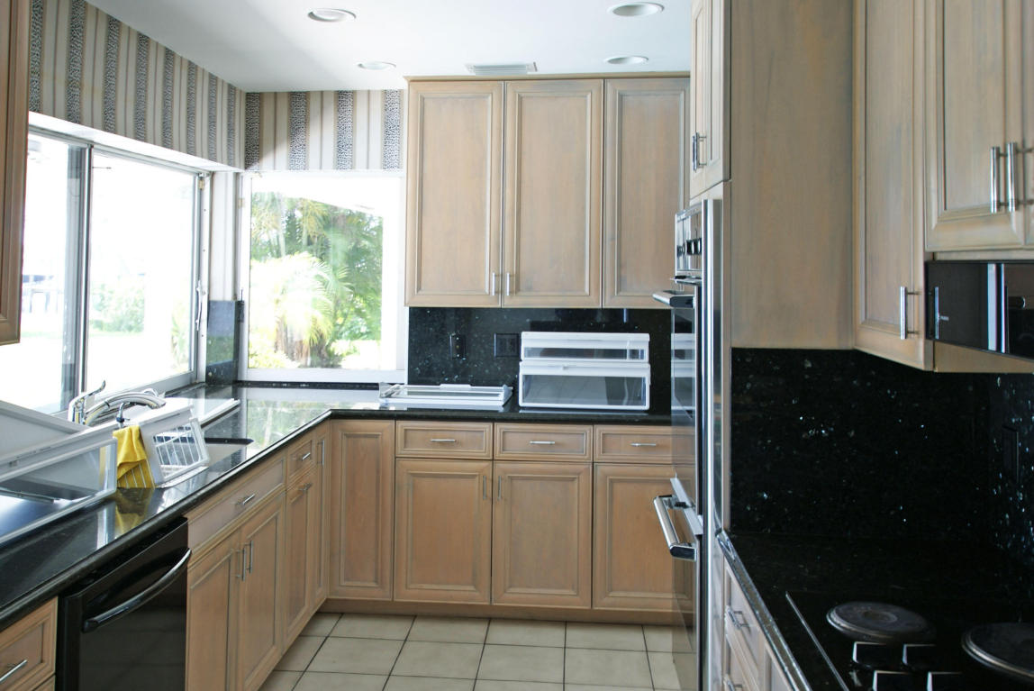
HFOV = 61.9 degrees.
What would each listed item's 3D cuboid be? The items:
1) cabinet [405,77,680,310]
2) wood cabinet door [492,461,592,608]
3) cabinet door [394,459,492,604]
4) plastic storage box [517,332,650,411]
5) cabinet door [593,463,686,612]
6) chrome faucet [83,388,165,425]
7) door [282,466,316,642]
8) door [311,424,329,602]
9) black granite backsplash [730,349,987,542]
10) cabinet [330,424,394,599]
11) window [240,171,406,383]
[{"bbox_3d":[0.155,-0.658,3.793,1.254,0.972,0.320,1,6,4],"label":"cabinet"},{"bbox_3d":[0.105,0.800,3.646,0.415,0.625,0.025,1,5,4],"label":"wood cabinet door"},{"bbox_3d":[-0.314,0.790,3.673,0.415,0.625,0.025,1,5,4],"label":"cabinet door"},{"bbox_3d":[0.290,0.105,3.732,0.545,0.291,0.370,1,6,4],"label":"plastic storage box"},{"bbox_3d":[0.520,0.792,3.563,0.412,0.612,0.024,1,5,4],"label":"cabinet door"},{"bbox_3d":[-1.240,0.230,2.676,0.305,0.220,0.090,1,6,4],"label":"chrome faucet"},{"bbox_3d":[-0.841,0.814,3.316,0.025,0.600,0.355,1,5,4],"label":"door"},{"bbox_3d":[-0.806,0.705,3.502,0.024,0.769,0.230,1,6,4],"label":"door"},{"bbox_3d":[0.768,0.220,1.928,0.563,0.423,0.025,1,6,4],"label":"black granite backsplash"},{"bbox_3d":[-0.649,0.695,3.617,0.275,0.769,0.024,1,6,4],"label":"cabinet"},{"bbox_3d":[-0.921,-0.319,4.090,0.806,0.995,0.080,1,6,4],"label":"window"}]

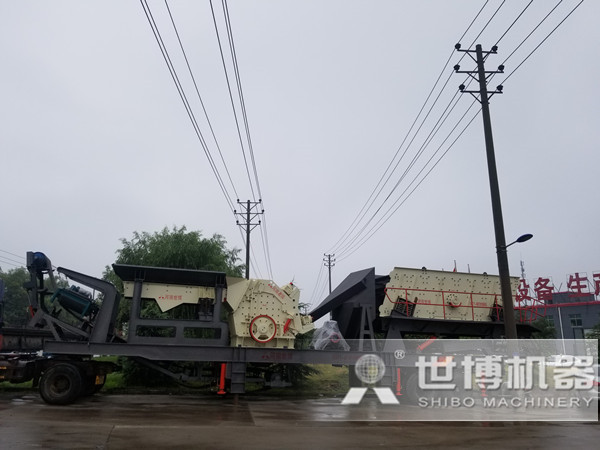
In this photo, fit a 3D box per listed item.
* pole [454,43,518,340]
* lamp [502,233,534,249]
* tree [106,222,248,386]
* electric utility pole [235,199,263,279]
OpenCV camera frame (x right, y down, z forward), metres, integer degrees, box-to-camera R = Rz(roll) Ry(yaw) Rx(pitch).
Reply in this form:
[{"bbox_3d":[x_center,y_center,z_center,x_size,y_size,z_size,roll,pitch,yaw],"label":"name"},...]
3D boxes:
[{"bbox_3d":[5.976,-0.424,13.622,1.580,11.361,0.360,0,-13,-3],"label":"pole"},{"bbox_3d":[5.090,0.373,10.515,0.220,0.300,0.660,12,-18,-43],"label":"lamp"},{"bbox_3d":[-4.929,2.912,17.613,5.200,5.864,5.000,-1,-13,0],"label":"tree"},{"bbox_3d":[-2.883,2.996,24.906,1.680,9.216,0.300,0,-13,-2],"label":"electric utility pole"}]

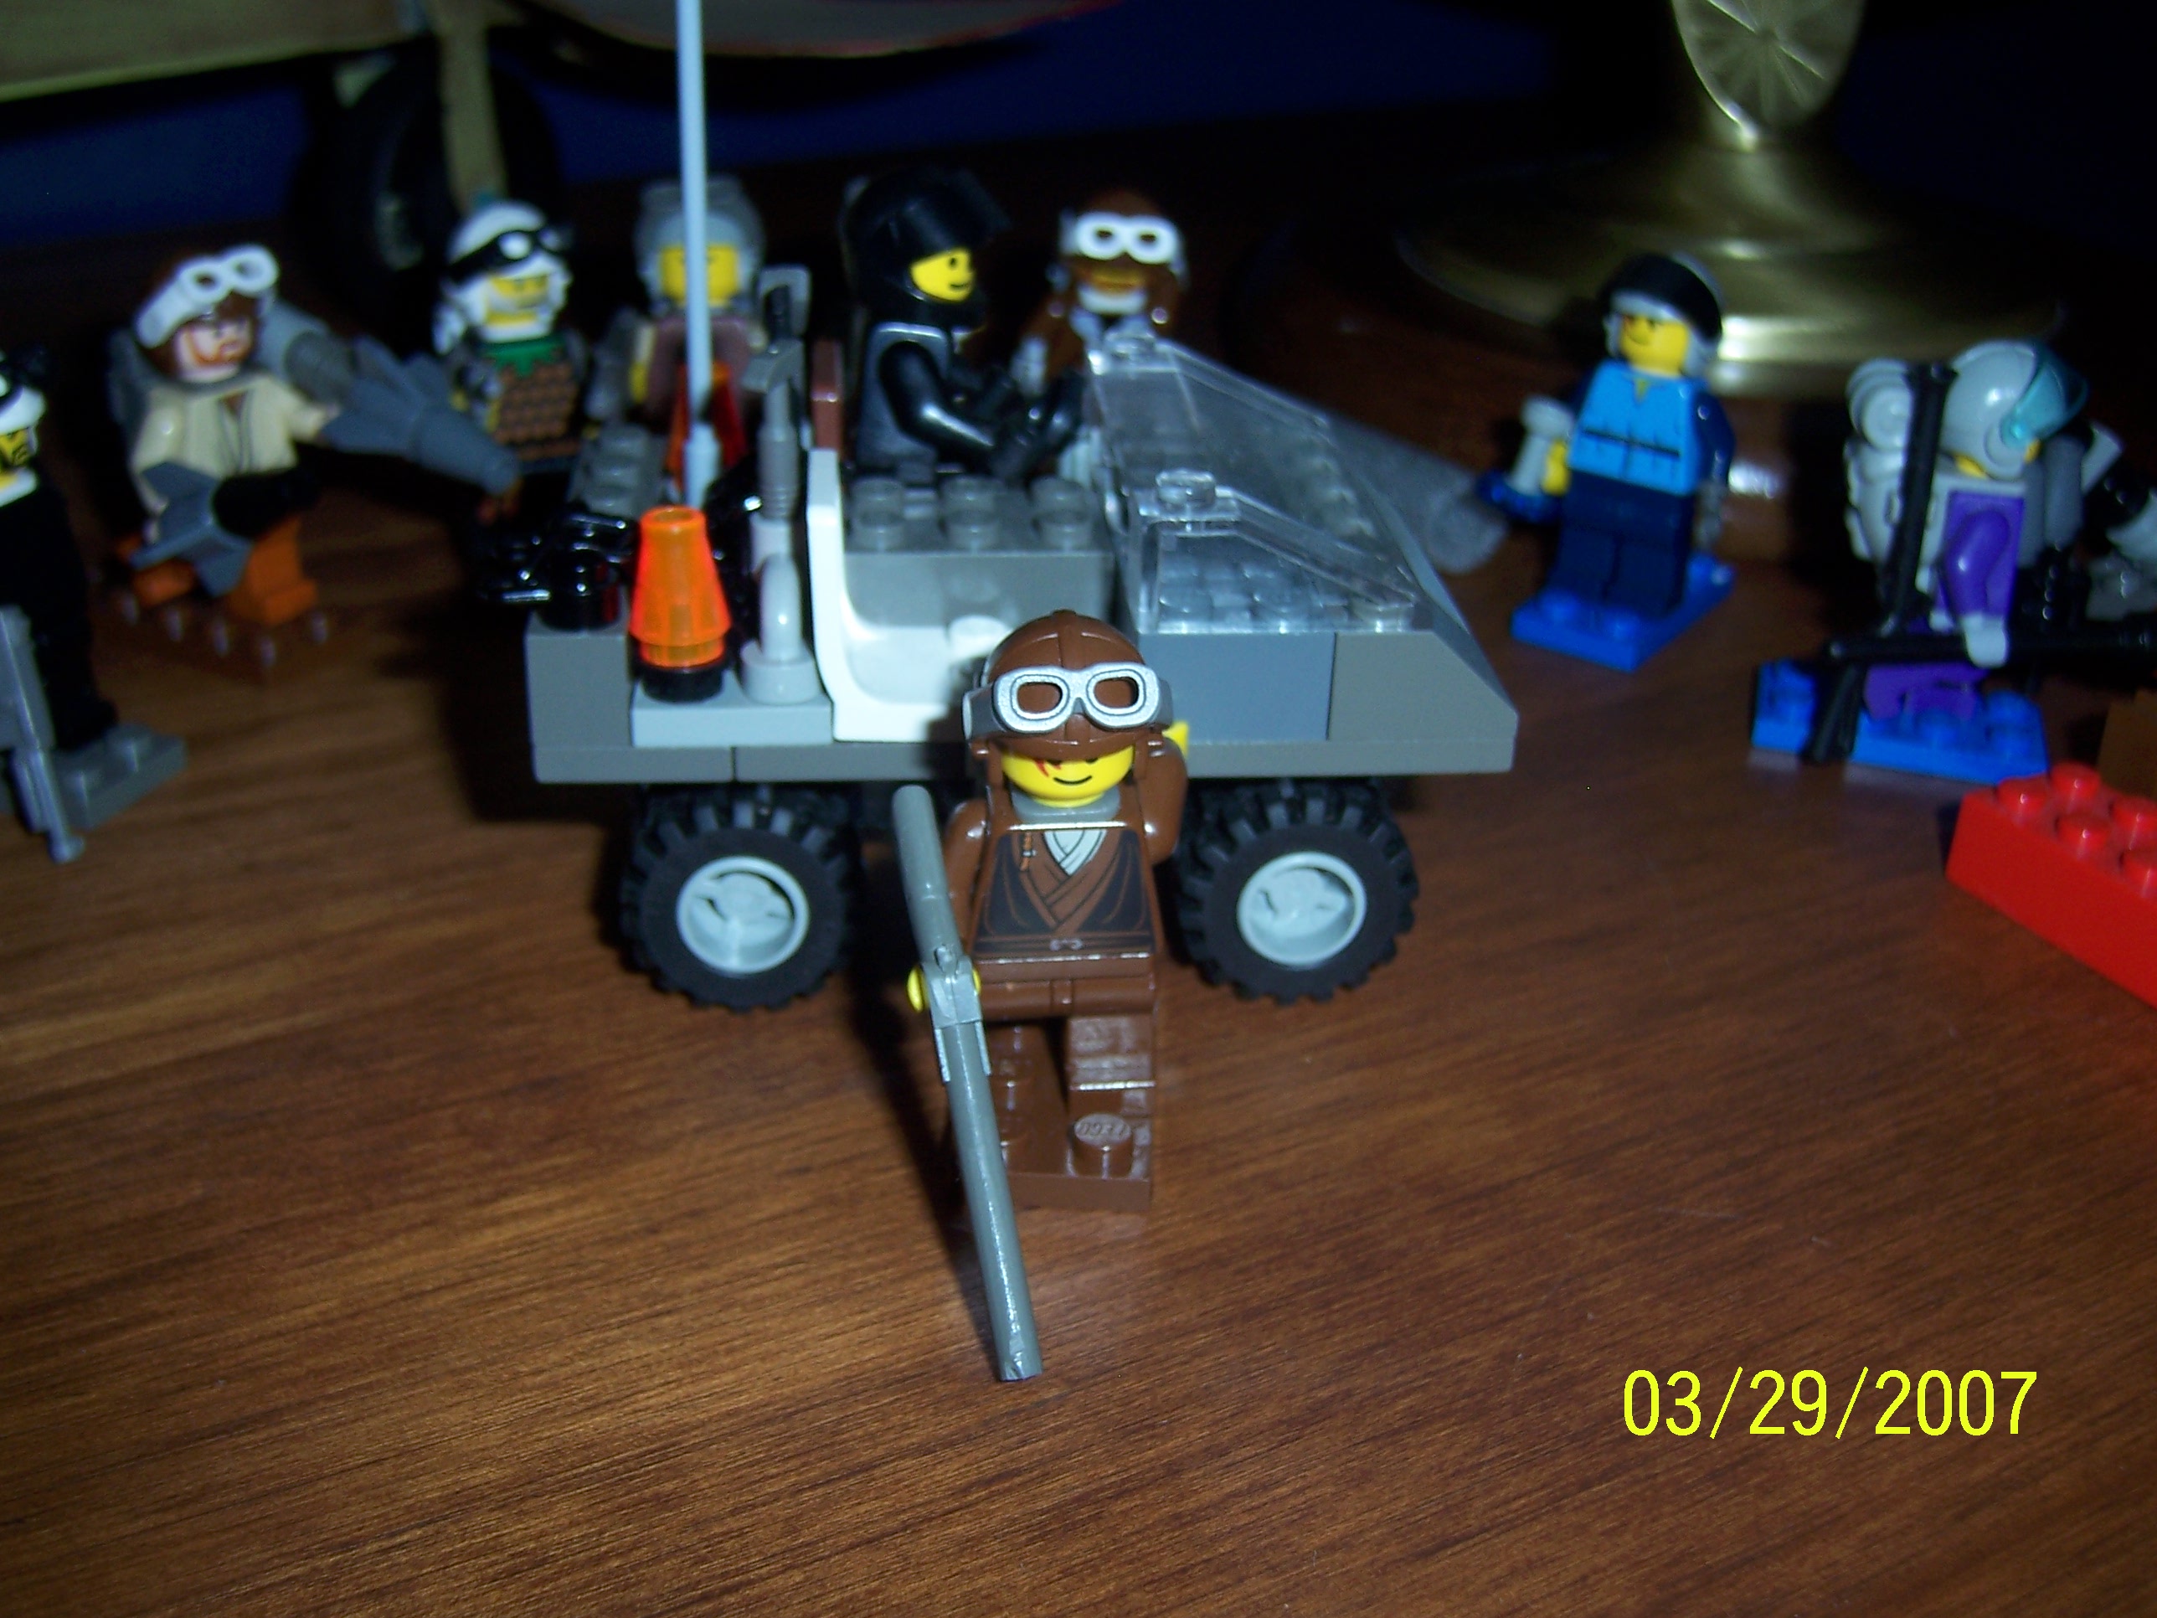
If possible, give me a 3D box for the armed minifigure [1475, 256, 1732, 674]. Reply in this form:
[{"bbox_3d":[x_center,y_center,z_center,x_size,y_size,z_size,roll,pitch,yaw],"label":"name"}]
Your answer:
[{"bbox_3d":[0.068,-0.045,0.271,0.023,0.046,0.031,21,33,32],"label":"armed minifigure"}]

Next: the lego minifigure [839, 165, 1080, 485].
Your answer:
[{"bbox_3d":[-0.011,-0.042,0.207,0.021,0.035,0.023,-1,28,-5],"label":"lego minifigure"}]

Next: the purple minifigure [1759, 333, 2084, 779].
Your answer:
[{"bbox_3d":[0.093,-0.028,0.240,0.033,0.046,0.021,12,29,18],"label":"purple minifigure"}]

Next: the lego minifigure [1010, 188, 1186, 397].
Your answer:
[{"bbox_3d":[0.004,-0.056,0.288,0.023,0.045,0.020,0,27,-5],"label":"lego minifigure"}]

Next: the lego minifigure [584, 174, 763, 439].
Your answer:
[{"bbox_3d":[-0.049,-0.054,0.279,0.023,0.048,0.020,-3,28,-10],"label":"lego minifigure"}]

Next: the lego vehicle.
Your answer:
[{"bbox_3d":[-0.006,-0.015,0.204,0.080,0.051,0.048,-1,28,-5],"label":"lego vehicle"}]

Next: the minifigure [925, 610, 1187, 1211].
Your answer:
[{"bbox_3d":[-0.002,0.004,0.173,0.020,0.045,0.026,1,27,-2],"label":"minifigure"}]

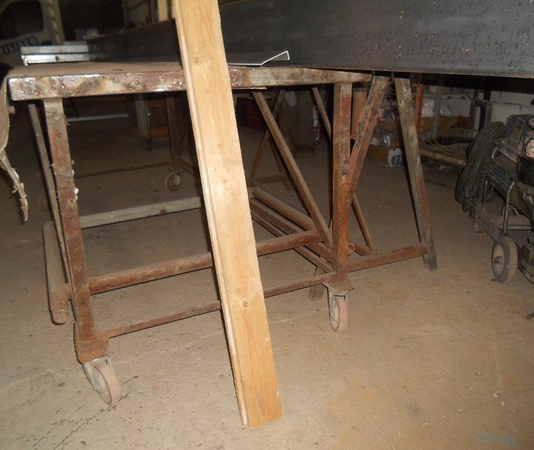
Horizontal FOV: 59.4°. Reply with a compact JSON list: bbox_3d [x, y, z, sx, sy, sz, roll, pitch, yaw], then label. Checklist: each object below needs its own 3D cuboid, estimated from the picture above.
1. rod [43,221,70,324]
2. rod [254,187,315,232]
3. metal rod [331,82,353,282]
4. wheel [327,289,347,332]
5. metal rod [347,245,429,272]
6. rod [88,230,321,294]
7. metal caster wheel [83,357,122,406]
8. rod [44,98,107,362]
[{"bbox_3d":[-0.750,0.125,1.640,0.049,0.049,0.810,-11,23,-24],"label":"rod"},{"bbox_3d":[0.101,-0.041,2.032,0.049,0.049,0.729,-11,23,-24],"label":"rod"},{"bbox_3d":[0.246,-0.115,1.578,0.043,0.699,0.043,-12,24,-23],"label":"metal rod"},{"bbox_3d":[0.257,0.325,1.731,0.045,0.147,0.135,-5,21,-10],"label":"wheel"},{"bbox_3d":[0.520,0.155,2.053,0.467,0.036,0.036,-9,22,-20],"label":"metal rod"},{"bbox_3d":[-0.200,0.124,1.617,0.915,0.047,0.047,-12,23,-25],"label":"rod"},{"bbox_3d":[-0.491,0.466,1.400,0.045,0.147,0.135,-20,28,-40],"label":"metal caster wheel"},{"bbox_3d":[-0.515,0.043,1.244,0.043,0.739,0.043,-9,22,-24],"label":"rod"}]

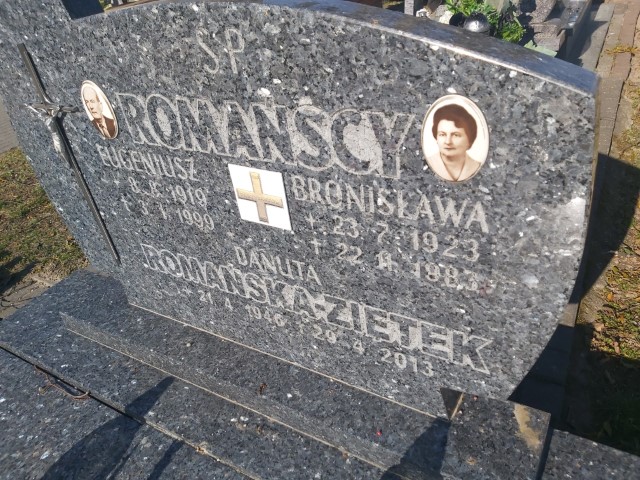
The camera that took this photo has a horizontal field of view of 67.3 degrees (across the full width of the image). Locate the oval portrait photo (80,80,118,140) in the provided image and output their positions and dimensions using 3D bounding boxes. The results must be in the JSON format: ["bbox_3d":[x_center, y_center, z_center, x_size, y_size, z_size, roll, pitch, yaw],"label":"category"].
[{"bbox_3d":[-0.540,-0.316,1.178,0.109,0.150,0.010,12,38,27],"label":"oval portrait photo"}]

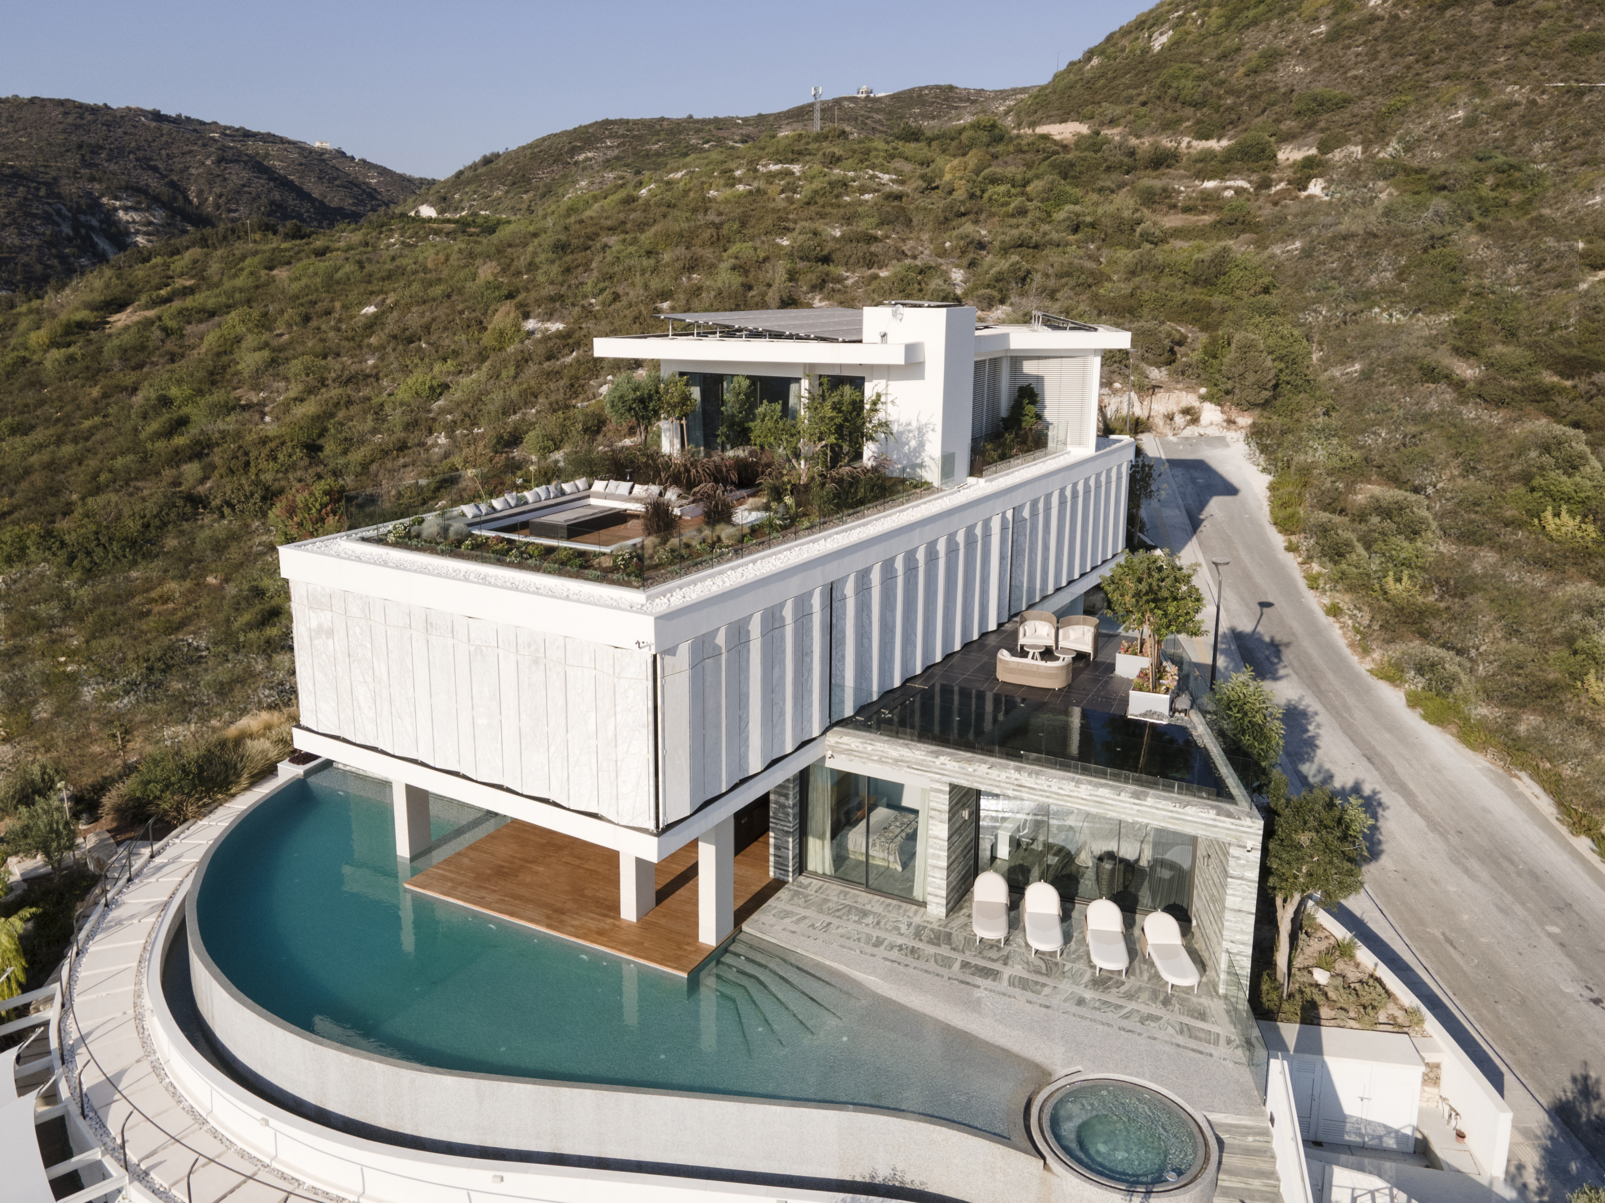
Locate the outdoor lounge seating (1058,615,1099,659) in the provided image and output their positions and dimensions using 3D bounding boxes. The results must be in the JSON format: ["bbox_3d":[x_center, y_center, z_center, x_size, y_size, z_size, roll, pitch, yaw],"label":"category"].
[{"bbox_3d":[8.047,1.001,32.295,1.120,1.080,0.920,9,16,31],"label":"outdoor lounge seating"}]

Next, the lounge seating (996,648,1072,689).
[{"bbox_3d":[6.245,1.768,29.860,1.900,0.760,0.880,7,16,26],"label":"lounge seating"}]

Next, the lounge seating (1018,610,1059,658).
[{"bbox_3d":[6.877,0.864,32.829,1.120,1.080,0.920,1,14,3],"label":"lounge seating"}]

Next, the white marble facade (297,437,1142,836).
[{"bbox_3d":[0.712,-1.602,34.625,10.360,4.150,30.000,9,17,30],"label":"white marble facade"}]

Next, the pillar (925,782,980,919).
[{"bbox_3d":[3.432,5.275,25.158,0.473,3.220,1.750,9,17,28],"label":"pillar"}]

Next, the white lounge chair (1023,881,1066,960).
[{"bbox_3d":[5.168,6.824,23.921,0.800,0.880,1.880,2,15,5],"label":"white lounge chair"}]

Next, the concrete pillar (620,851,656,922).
[{"bbox_3d":[-3.616,5.399,24.428,0.440,3.200,0.740,9,17,28],"label":"concrete pillar"}]

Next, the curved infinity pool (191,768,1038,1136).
[{"bbox_3d":[-6.177,7.926,23.939,23.221,1.300,8.736,10,17,31],"label":"curved infinity pool"}]

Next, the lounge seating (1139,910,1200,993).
[{"bbox_3d":[7.737,7.371,23.341,0.780,0.850,2.050,0,14,-1],"label":"lounge seating"}]

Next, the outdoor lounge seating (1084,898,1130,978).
[{"bbox_3d":[6.369,6.999,23.296,0.800,0.880,1.880,2,15,6],"label":"outdoor lounge seating"}]

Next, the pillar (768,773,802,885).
[{"bbox_3d":[-0.335,5.029,26.191,0.530,3.100,0.600,9,17,28],"label":"pillar"}]

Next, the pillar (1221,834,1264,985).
[{"bbox_3d":[8.840,6.372,22.400,0.550,3.250,0.650,8,16,27],"label":"pillar"}]

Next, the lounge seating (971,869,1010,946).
[{"bbox_3d":[4.119,6.697,24.368,0.800,0.880,1.880,3,15,7],"label":"lounge seating"}]

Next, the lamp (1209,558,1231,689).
[{"bbox_3d":[10.097,1.091,27.266,0.500,4.350,0.420,8,16,27],"label":"lamp"}]

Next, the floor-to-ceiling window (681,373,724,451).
[{"bbox_3d":[-3.167,-5.888,35.461,1.617,2.700,0.100,9,17,28],"label":"floor-to-ceiling window"}]

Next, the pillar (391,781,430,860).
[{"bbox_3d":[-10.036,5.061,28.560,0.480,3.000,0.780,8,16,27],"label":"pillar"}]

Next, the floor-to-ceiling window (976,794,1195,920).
[{"bbox_3d":[6.403,5.618,25.097,4.808,2.650,0.120,6,16,21],"label":"floor-to-ceiling window"}]

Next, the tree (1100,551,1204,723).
[{"bbox_3d":[8.748,0.724,27.691,2.400,3.850,2.400,8,16,27],"label":"tree"}]

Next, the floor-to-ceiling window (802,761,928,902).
[{"bbox_3d":[1.433,5.507,26.354,3.300,2.930,0.140,8,16,27],"label":"floor-to-ceiling window"}]

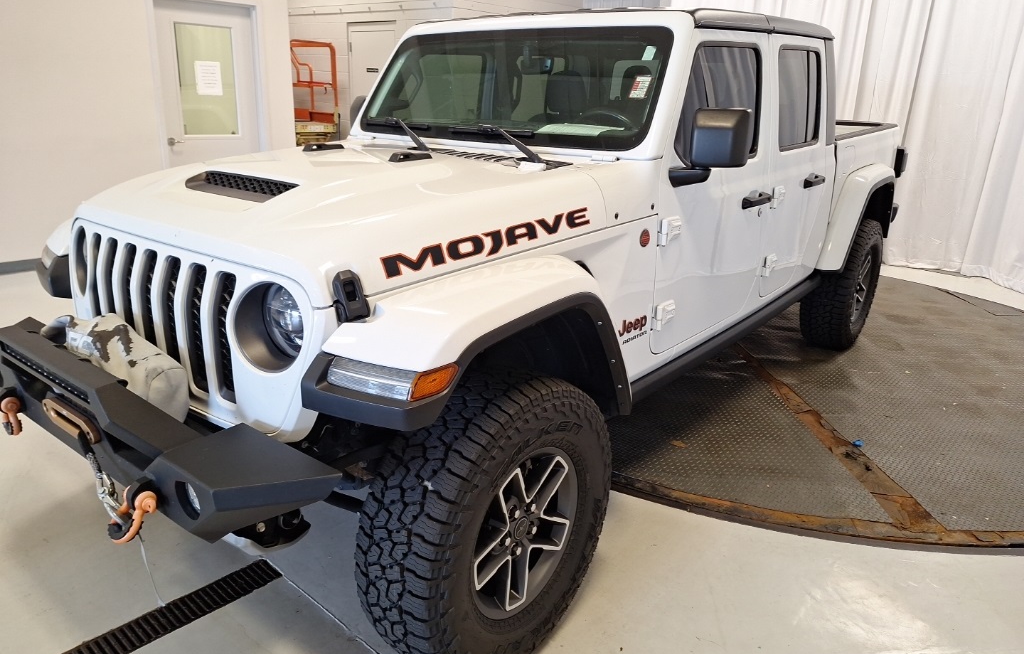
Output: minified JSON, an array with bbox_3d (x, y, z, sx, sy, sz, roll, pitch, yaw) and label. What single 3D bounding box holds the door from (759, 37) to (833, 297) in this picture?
[{"bbox_3d":[1.419,-0.803,3.451,0.165,1.225,0.820,15,23,37],"label":"door"}]

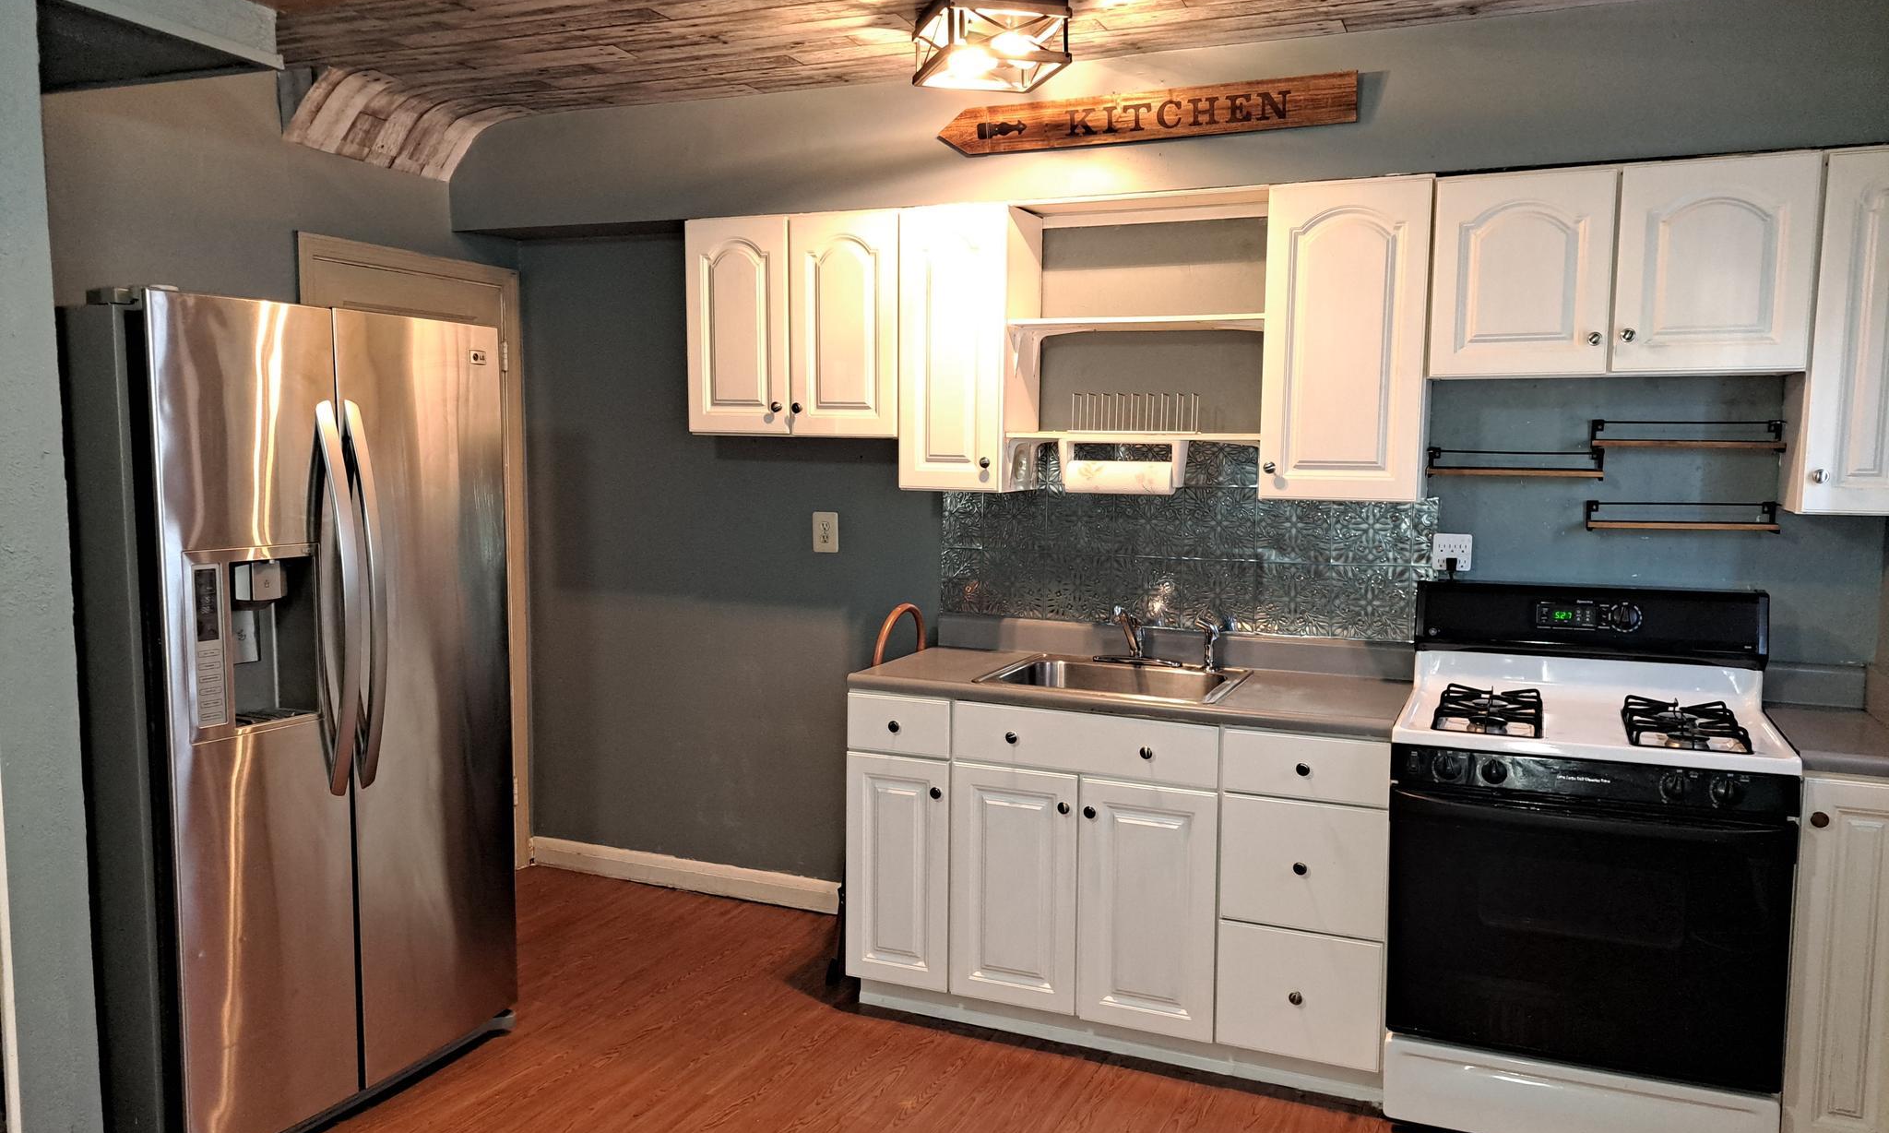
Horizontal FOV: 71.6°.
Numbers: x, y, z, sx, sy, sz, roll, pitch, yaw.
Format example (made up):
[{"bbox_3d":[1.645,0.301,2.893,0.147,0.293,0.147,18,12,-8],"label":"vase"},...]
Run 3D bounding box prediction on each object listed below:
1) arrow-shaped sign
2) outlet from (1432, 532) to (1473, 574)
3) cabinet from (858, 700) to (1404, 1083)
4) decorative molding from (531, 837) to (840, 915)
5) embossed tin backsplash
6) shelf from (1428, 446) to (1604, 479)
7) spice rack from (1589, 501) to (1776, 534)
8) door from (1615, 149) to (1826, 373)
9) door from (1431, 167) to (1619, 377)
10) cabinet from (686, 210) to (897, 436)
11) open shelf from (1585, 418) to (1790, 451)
[{"bbox_3d":[0.482,-1.130,3.300,1.078,0.120,0.020,3,6,23],"label":"arrow-shaped sign"},{"bbox_3d":[1.315,-0.037,3.389,0.094,0.094,0.038,3,6,23],"label":"outlet"},{"bbox_3d":[0.492,0.764,3.539,1.375,0.866,0.615,3,6,22],"label":"cabinet"},{"bbox_3d":[-0.842,1.051,4.444,1.374,0.105,0.022,3,6,22],"label":"decorative molding"},{"bbox_3d":[0.643,-0.078,3.724,1.418,0.518,0.020,3,6,22],"label":"embossed tin backsplash"},{"bbox_3d":[1.441,-0.263,3.315,0.406,0.078,0.130,3,6,22],"label":"shelf"},{"bbox_3d":[1.765,-0.117,3.144,0.396,0.071,0.120,3,6,23],"label":"spice rack"},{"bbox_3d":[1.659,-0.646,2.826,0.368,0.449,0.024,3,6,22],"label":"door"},{"bbox_3d":[1.307,-0.657,2.967,0.371,0.446,0.024,3,6,22],"label":"door"},{"bbox_3d":[-0.376,-0.695,3.881,0.686,0.603,0.344,3,6,23],"label":"cabinet"},{"bbox_3d":[1.787,-0.317,3.166,0.406,0.076,0.130,3,6,22],"label":"open shelf"}]

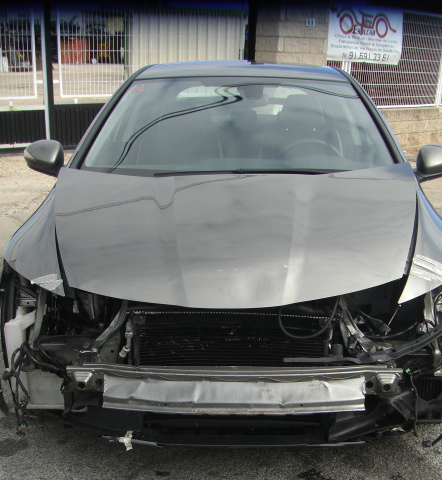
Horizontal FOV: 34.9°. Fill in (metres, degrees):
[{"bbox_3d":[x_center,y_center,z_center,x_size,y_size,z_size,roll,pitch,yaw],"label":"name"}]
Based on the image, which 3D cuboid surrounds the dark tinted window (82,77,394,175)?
[{"bbox_3d":[0.097,-0.560,3.235,1.390,0.370,0.820,2,15,3],"label":"dark tinted window"}]

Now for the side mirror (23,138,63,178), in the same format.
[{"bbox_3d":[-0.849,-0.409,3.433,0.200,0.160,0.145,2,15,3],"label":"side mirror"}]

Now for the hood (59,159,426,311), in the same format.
[{"bbox_3d":[0.053,-0.051,2.627,1.460,0.320,0.890,2,15,3],"label":"hood"}]

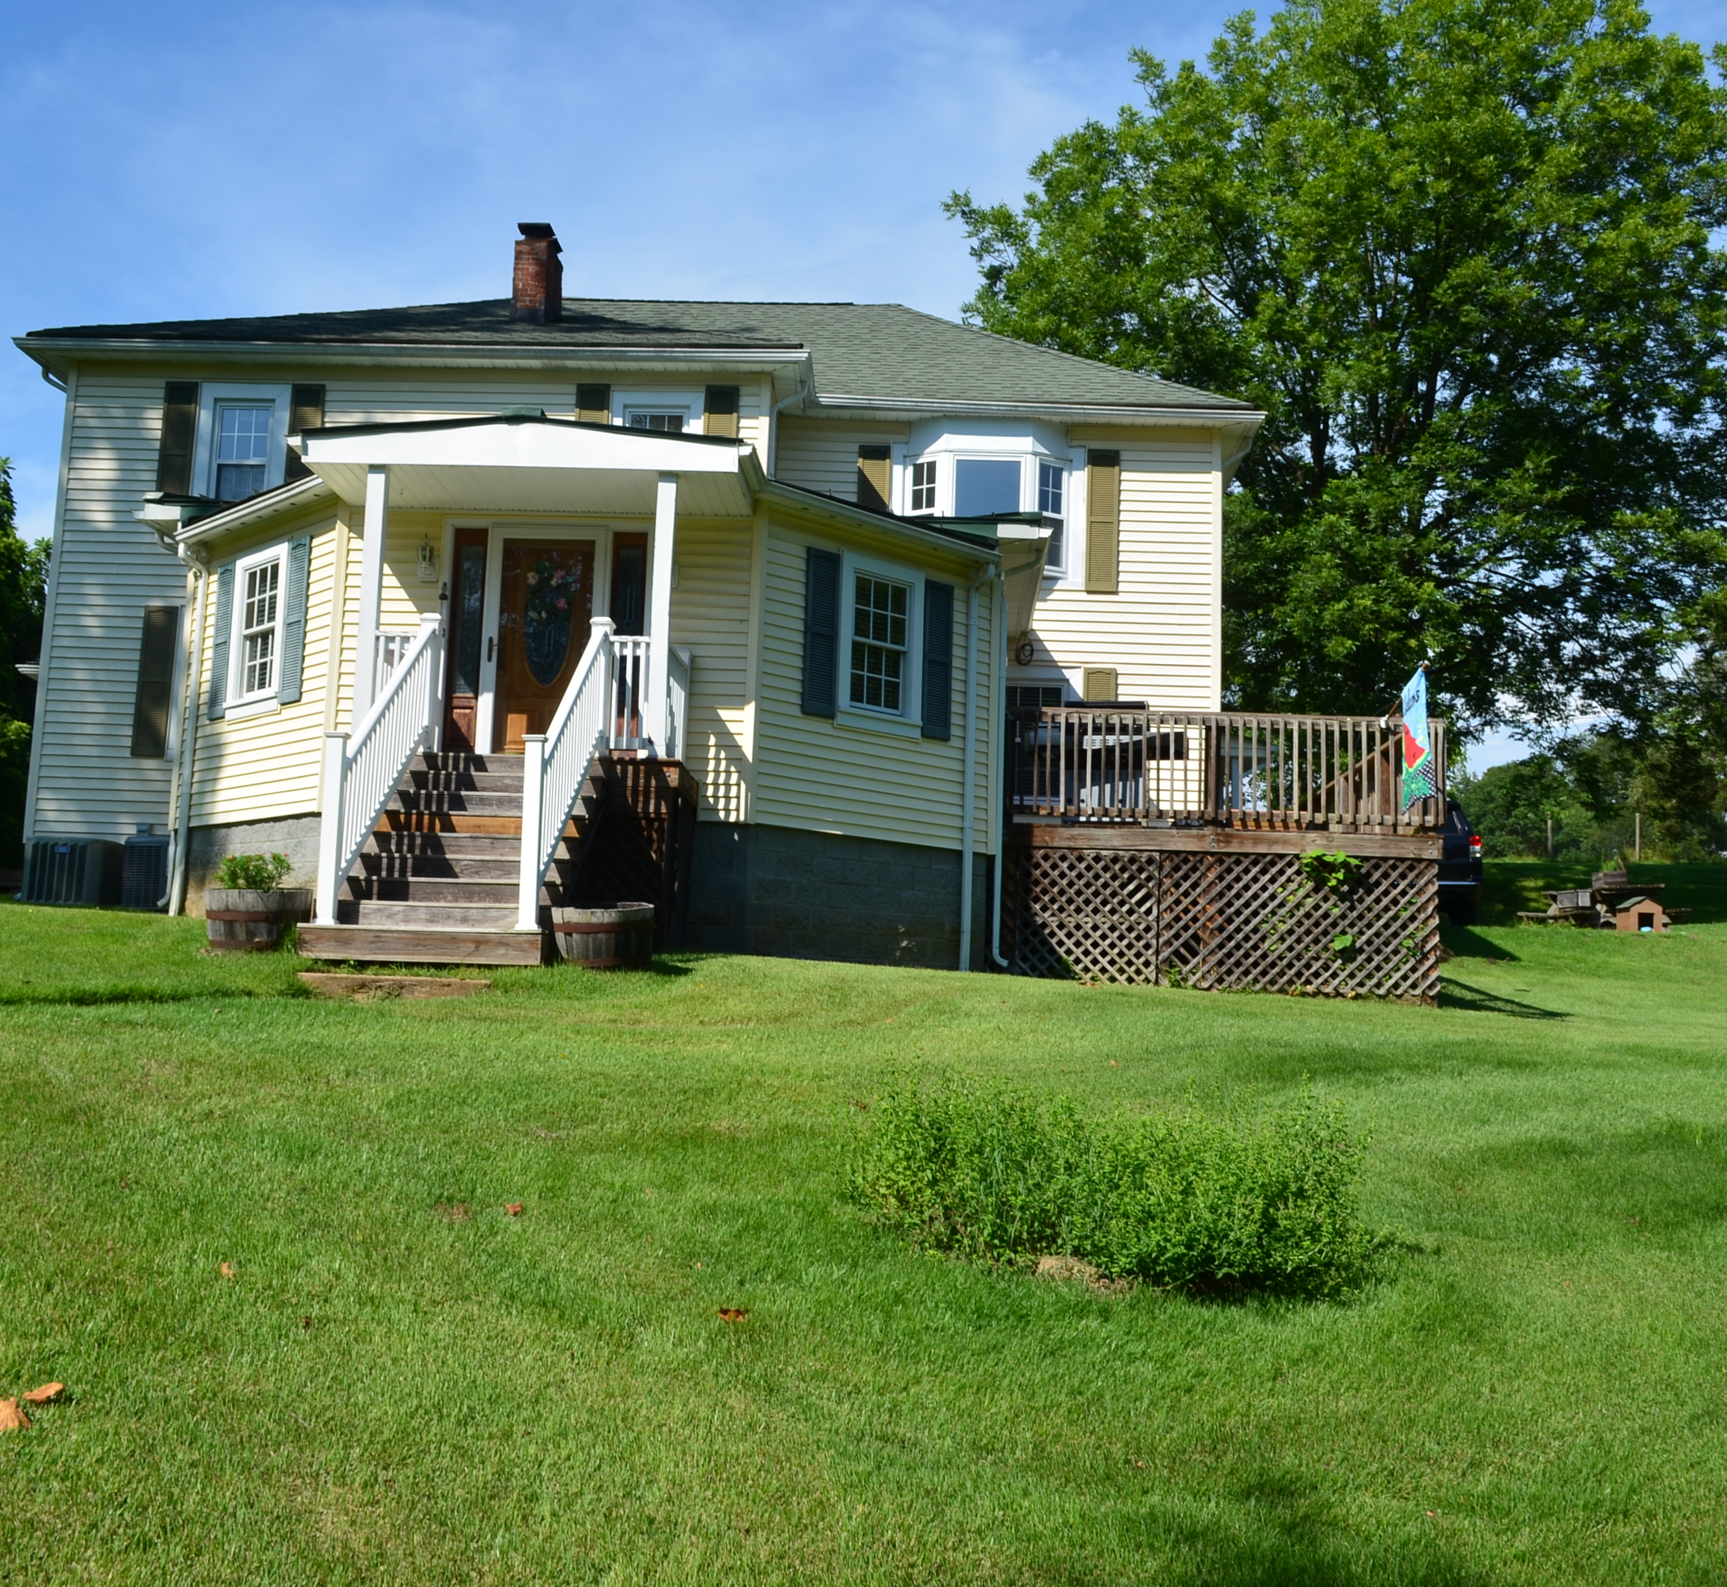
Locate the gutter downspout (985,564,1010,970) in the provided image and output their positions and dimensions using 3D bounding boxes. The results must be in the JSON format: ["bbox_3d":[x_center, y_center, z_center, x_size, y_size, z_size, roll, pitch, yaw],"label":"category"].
[{"bbox_3d":[1.233,-0.261,16.040,0.150,3.636,0.090,2,-7,2],"label":"gutter downspout"}]

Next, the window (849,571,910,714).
[{"bbox_3d":[0.140,-1.258,15.244,0.100,1.160,0.680,-5,-10,45],"label":"window"}]

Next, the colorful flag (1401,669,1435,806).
[{"bbox_3d":[4.573,-0.456,14.800,0.100,1.100,0.700,2,-7,2],"label":"colorful flag"}]

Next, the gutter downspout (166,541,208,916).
[{"bbox_3d":[-6.048,-0.576,15.928,0.190,3.323,0.090,9,-10,-43],"label":"gutter downspout"}]

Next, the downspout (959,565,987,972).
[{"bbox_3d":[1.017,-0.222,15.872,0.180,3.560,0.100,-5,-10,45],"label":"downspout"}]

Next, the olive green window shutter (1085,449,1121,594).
[{"bbox_3d":[2.351,-2.666,17.558,0.320,1.430,0.045,2,-7,2],"label":"olive green window shutter"}]

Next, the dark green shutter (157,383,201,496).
[{"bbox_3d":[-7.217,-3.554,18.819,0.346,1.578,0.040,2,-7,2],"label":"dark green shutter"}]

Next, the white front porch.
[{"bbox_3d":[-2.591,-0.861,12.648,3.350,4.100,3.100,2,-7,2],"label":"white front porch"}]

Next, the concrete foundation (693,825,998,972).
[{"bbox_3d":[-0.143,0.916,15.011,0.420,1.080,3.200,-5,-10,45],"label":"concrete foundation"}]

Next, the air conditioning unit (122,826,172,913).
[{"bbox_3d":[-6.765,0.823,17.525,0.660,0.727,0.680,2,-7,2],"label":"air conditioning unit"}]

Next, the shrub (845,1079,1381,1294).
[{"bbox_3d":[0.715,1.066,5.039,1.380,0.500,0.600,-1,-8,20],"label":"shrub"}]

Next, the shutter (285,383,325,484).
[{"bbox_3d":[-5.280,-3.169,16.886,0.320,1.420,0.045,2,-7,2],"label":"shutter"}]

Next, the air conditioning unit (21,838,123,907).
[{"bbox_3d":[-7.759,0.812,17.686,0.713,0.661,0.700,2,-7,2],"label":"air conditioning unit"}]

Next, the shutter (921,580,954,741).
[{"bbox_3d":[0.669,-1.159,15.650,0.350,1.380,0.045,9,-10,-43],"label":"shutter"}]

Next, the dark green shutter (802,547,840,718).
[{"bbox_3d":[-0.324,-1.301,14.612,0.359,1.376,0.040,9,-10,-43],"label":"dark green shutter"}]

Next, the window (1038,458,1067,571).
[{"bbox_3d":[2.303,-3.385,21.777,0.440,1.320,0.100,6,-9,-32],"label":"window"}]

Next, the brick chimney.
[{"bbox_3d":[-3.382,-5.261,18.613,0.350,1.150,0.650,2,-7,2],"label":"brick chimney"}]

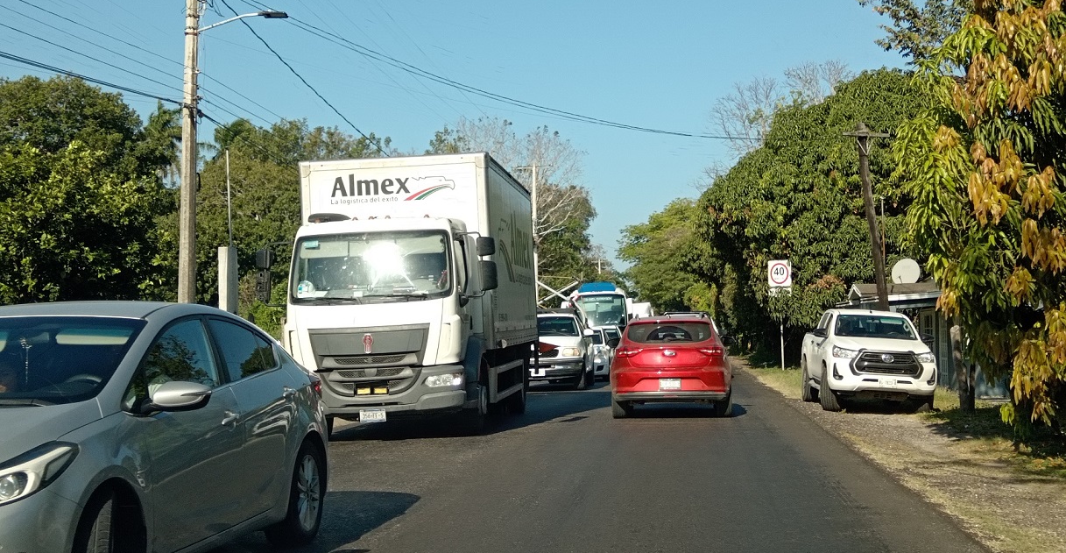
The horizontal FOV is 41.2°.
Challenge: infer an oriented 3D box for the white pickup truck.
[{"bbox_3d":[6.190,1.540,26.450,1.840,1.820,5.320,1,-2,5],"label":"white pickup truck"}]

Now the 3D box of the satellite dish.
[{"bbox_3d":[9.339,-0.077,35.500,0.700,0.730,0.270,-2,-15,25],"label":"satellite dish"}]

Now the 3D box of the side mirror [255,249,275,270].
[{"bbox_3d":[-3.213,-0.210,17.000,0.235,0.240,0.130,-2,-2,9],"label":"side mirror"}]

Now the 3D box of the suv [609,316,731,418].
[{"bbox_3d":[2.140,1.320,21.950,1.770,1.560,4.220,0,-2,6],"label":"suv"}]

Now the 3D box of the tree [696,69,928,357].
[{"bbox_3d":[9.000,-1.840,44.000,8.000,9.200,7.600,-1,-2,6],"label":"tree"}]

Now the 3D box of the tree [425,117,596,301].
[{"bbox_3d":[-1.130,-2.100,70.000,8.500,11.500,8.000,-1,-2,6],"label":"tree"}]

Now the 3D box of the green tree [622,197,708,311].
[{"bbox_3d":[7.500,-0.160,72.000,6.600,7.600,6.600,-1,-2,6],"label":"green tree"}]

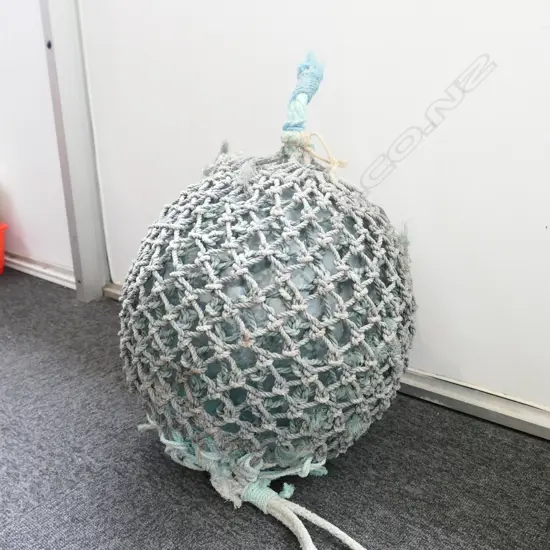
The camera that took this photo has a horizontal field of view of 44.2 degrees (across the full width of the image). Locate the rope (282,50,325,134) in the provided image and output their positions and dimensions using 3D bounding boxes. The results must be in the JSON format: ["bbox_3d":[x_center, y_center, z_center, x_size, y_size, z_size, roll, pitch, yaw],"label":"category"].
[{"bbox_3d":[0.040,-0.255,0.950,0.037,0.118,0.036,14,16,-1],"label":"rope"}]

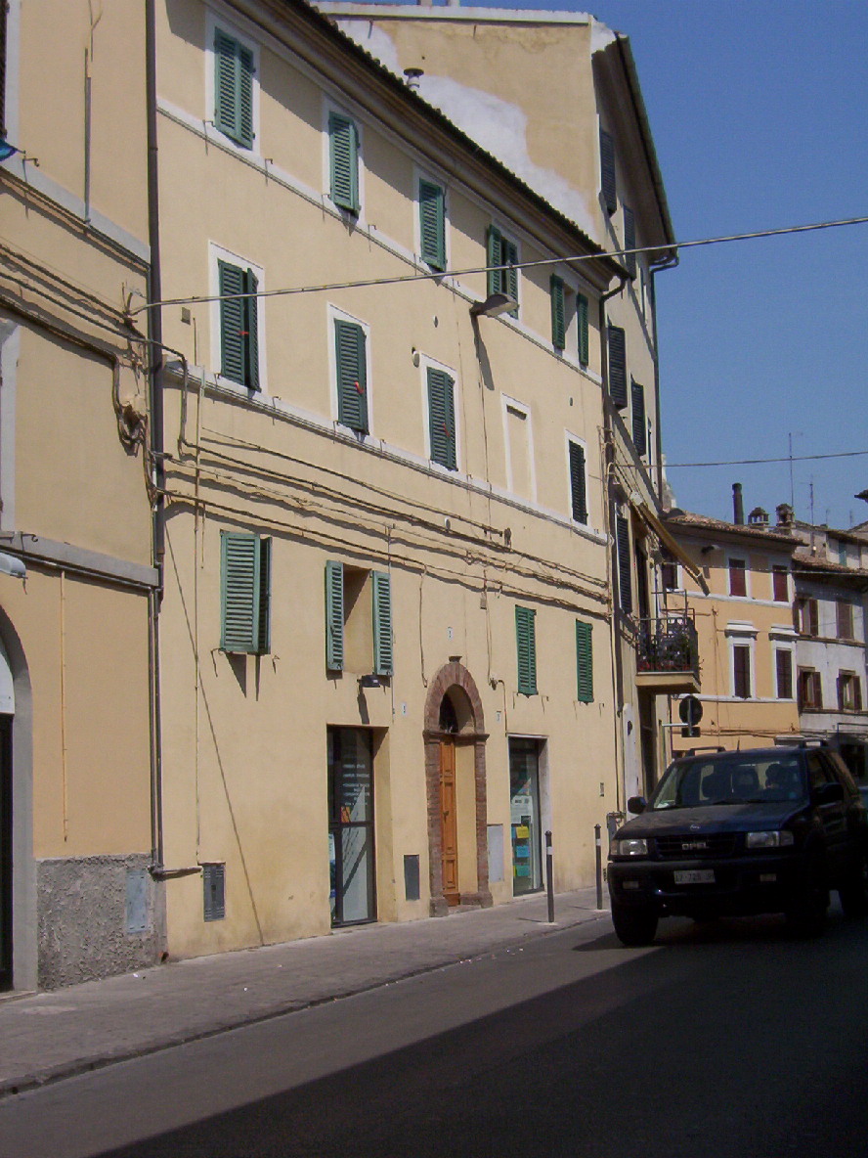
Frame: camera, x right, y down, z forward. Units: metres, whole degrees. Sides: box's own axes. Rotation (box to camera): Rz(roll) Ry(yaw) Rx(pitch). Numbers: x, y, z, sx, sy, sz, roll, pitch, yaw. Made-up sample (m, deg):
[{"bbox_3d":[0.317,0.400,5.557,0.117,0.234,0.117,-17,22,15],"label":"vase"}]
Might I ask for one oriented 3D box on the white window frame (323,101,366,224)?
[{"bbox_3d":[-1.063,-4.919,20.155,0.100,1.246,1.098,-5,-8,24],"label":"white window frame"}]

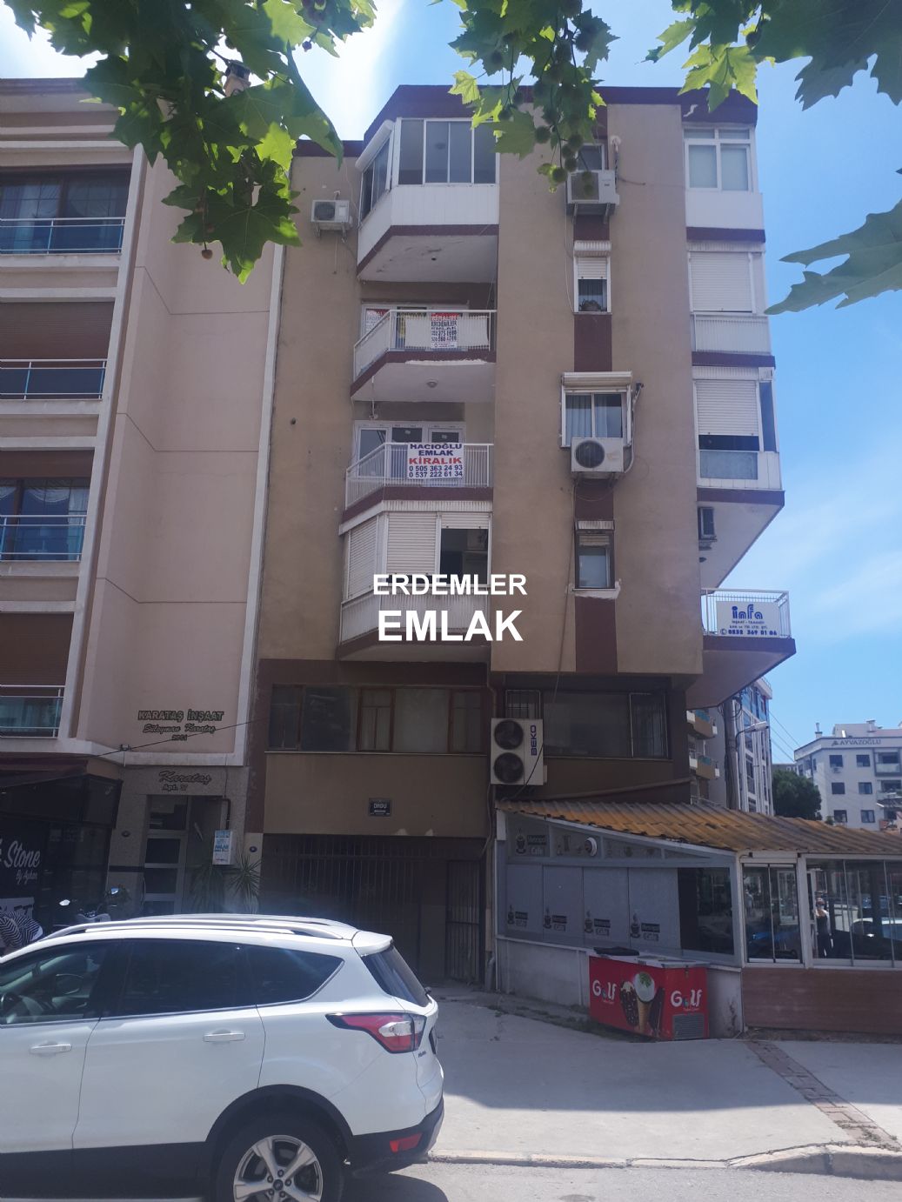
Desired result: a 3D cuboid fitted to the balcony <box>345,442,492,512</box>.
[{"bbox_3d":[-0.669,-2.202,17.956,2.874,1.156,1.482,1,-14,1],"label":"balcony"}]

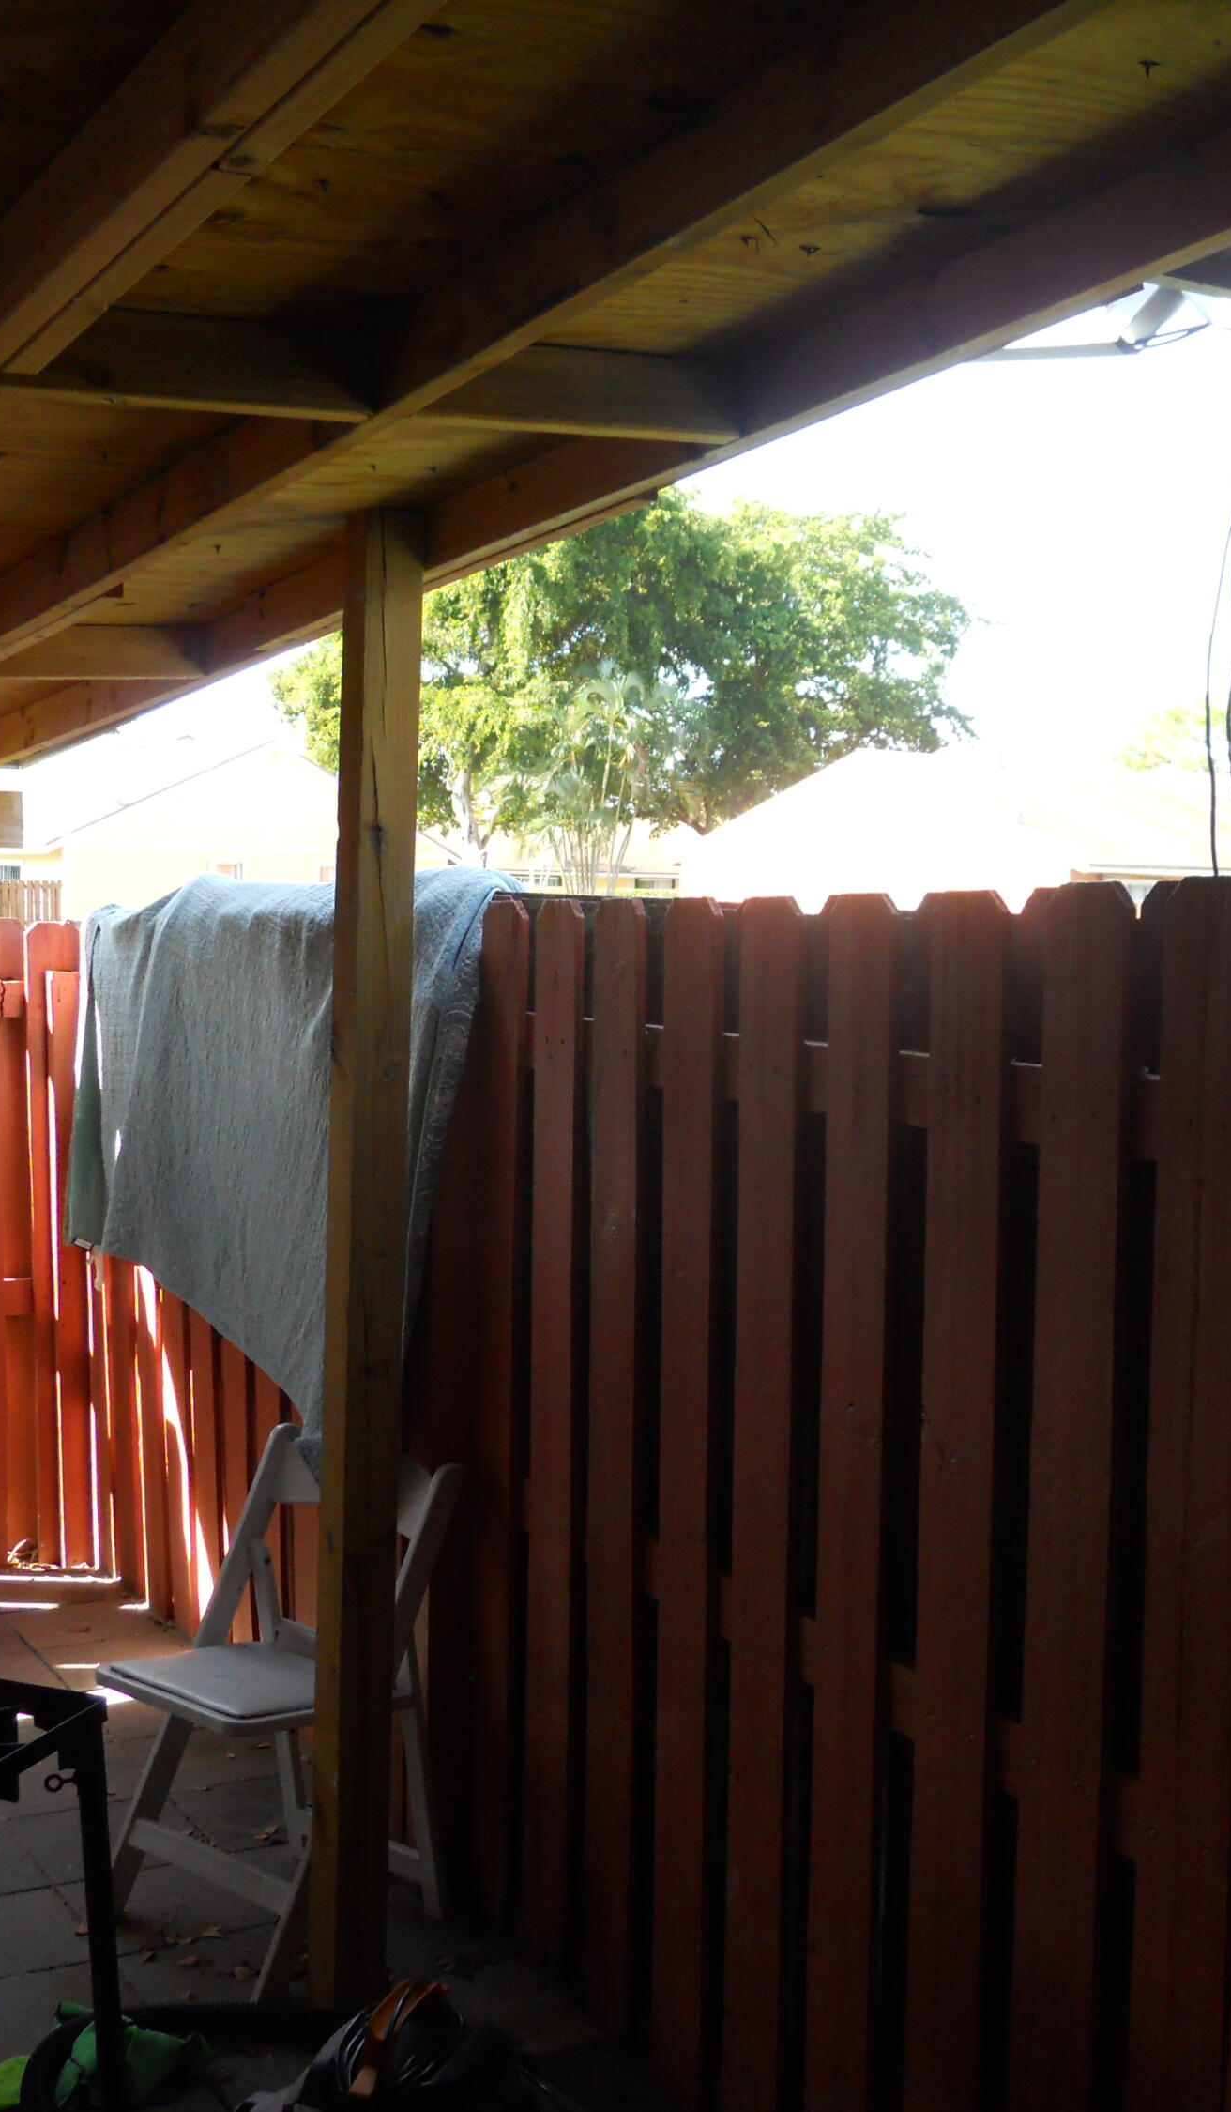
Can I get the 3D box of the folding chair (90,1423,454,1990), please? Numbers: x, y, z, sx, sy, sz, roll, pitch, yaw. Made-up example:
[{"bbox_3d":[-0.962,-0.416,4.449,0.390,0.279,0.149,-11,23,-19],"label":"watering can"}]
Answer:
[{"bbox_3d":[-0.559,1.076,3.833,0.450,0.780,0.480,6,6,43],"label":"folding chair"}]

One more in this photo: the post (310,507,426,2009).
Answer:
[{"bbox_3d":[-0.388,0.344,3.526,0.089,2.335,0.089,-1,5,-31],"label":"post"}]

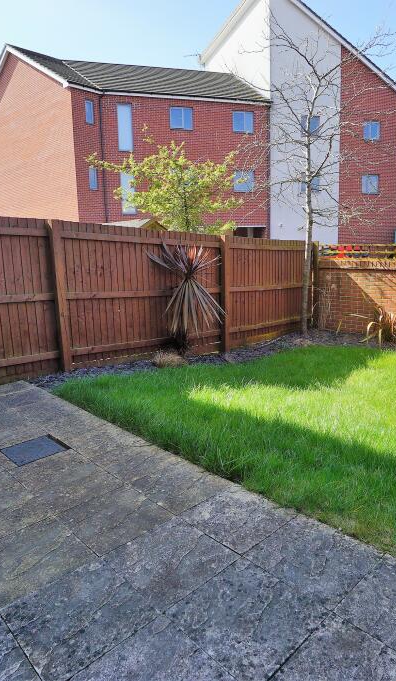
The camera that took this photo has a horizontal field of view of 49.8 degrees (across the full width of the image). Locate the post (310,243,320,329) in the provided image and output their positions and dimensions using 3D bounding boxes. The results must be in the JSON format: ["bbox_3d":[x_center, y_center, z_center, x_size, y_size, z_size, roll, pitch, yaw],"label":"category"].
[{"bbox_3d":[2.357,-1.110,8.530,0.105,1.750,0.105,9,16,44],"label":"post"}]

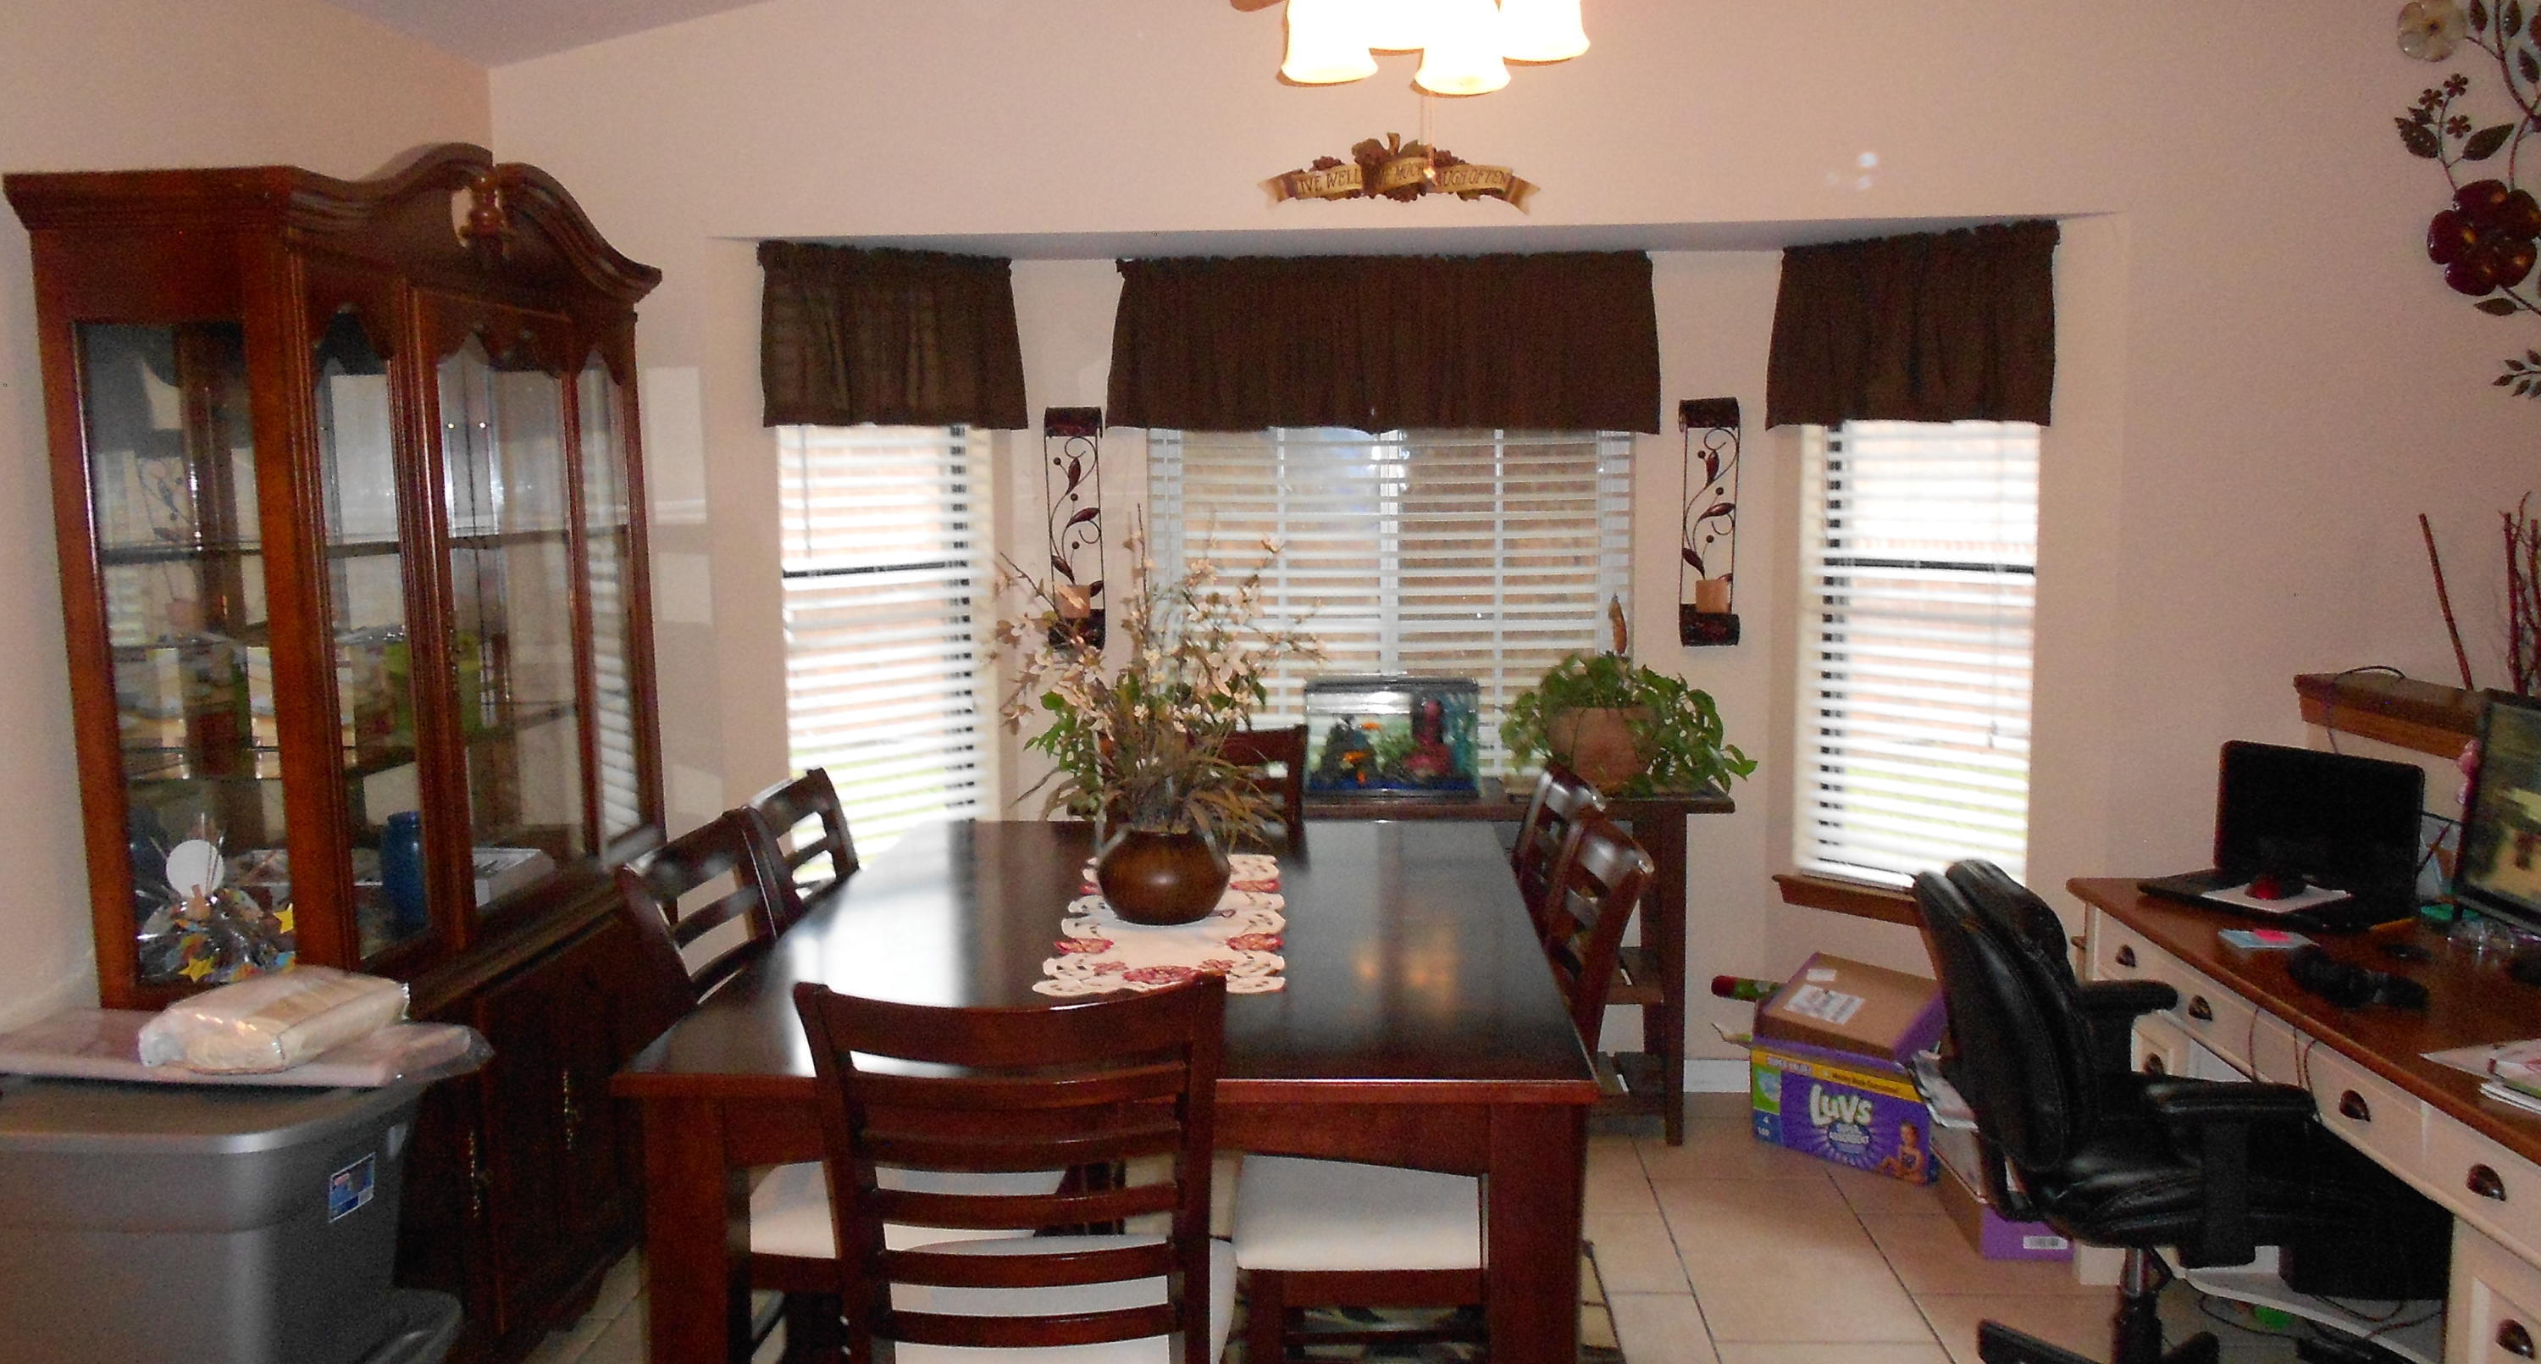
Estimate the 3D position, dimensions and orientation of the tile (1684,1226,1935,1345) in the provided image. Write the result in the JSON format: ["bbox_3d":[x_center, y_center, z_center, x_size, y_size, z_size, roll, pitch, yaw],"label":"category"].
[{"bbox_3d":[1.026,1.191,3.691,0.406,0.012,0.406,0,6,3],"label":"tile"}]

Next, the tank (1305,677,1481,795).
[{"bbox_3d":[0.288,0.123,4.535,0.405,0.275,0.215,0,7,3],"label":"tank"}]

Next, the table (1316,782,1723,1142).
[{"bbox_3d":[0.307,0.667,4.590,1.515,0.820,0.370,0,7,3],"label":"table"}]

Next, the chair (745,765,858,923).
[{"bbox_3d":[-0.580,0.704,3.413,0.530,1.050,0.460,0,7,3],"label":"chair"}]

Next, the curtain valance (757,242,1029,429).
[{"bbox_3d":[-0.895,-0.817,4.574,0.679,0.414,0.091,-4,7,-35],"label":"curtain valance"}]

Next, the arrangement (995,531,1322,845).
[{"bbox_3d":[-0.166,0.004,2.942,0.480,0.470,0.410,0,7,3],"label":"arrangement"}]

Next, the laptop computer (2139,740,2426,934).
[{"bbox_3d":[2.028,0.319,3.846,0.275,0.290,0.420,-5,8,-31],"label":"laptop computer"}]

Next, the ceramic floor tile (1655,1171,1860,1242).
[{"bbox_3d":[1.050,1.151,4.100,0.406,0.012,0.406,0,6,3],"label":"ceramic floor tile"}]

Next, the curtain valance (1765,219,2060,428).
[{"bbox_3d":[1.481,-0.814,4.443,0.694,0.437,0.091,5,8,42],"label":"curtain valance"}]

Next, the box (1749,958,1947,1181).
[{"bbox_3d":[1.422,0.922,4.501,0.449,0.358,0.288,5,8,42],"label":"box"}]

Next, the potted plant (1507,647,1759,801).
[{"bbox_3d":[0.865,0.101,4.605,0.614,0.360,0.474,0,6,3],"label":"potted plant"}]

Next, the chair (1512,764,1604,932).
[{"bbox_3d":[0.273,0.701,3.348,0.530,1.050,0.460,-1,7,-2],"label":"chair"}]

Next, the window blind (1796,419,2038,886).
[{"bbox_3d":[1.518,-0.237,4.441,0.060,1.400,0.580,-7,9,-42],"label":"window blind"}]

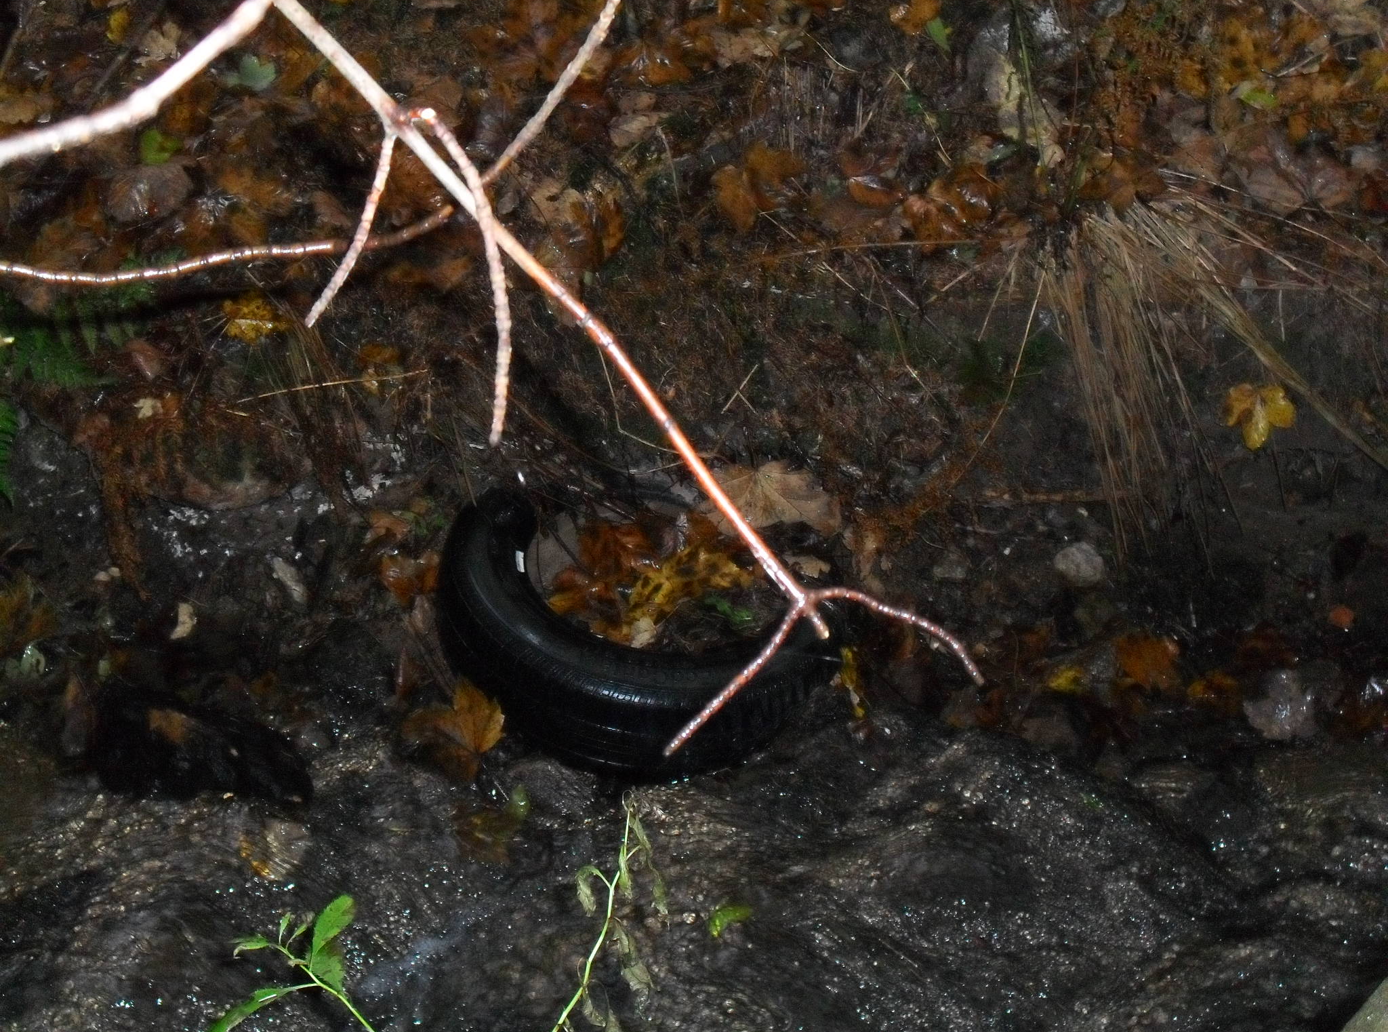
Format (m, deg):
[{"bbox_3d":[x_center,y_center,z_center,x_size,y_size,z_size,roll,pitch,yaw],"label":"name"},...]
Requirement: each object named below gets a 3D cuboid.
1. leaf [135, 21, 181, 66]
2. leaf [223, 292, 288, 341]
[{"bbox_3d":[-0.938,-0.827,4.000,0.080,0.020,0.080,-5,59,-5],"label":"leaf"},{"bbox_3d":[-0.698,-0.315,3.630,0.103,0.025,0.085,0,74,0],"label":"leaf"}]

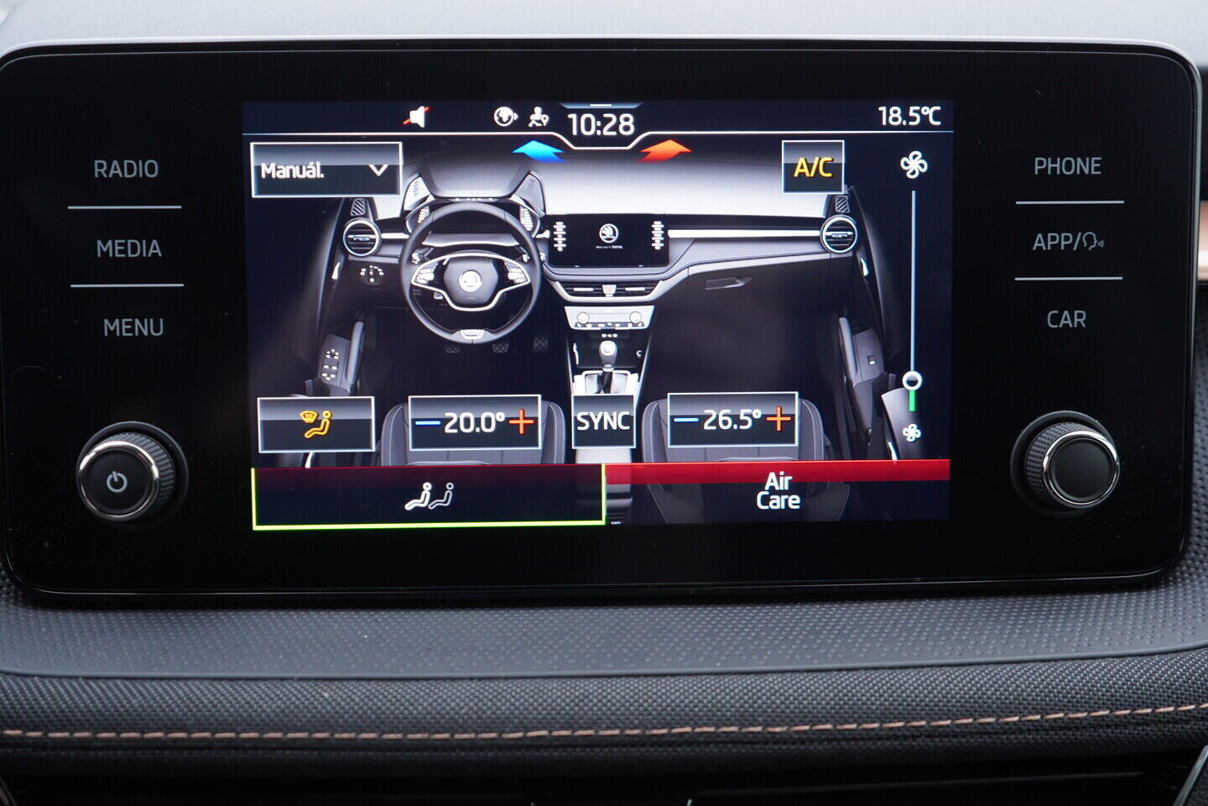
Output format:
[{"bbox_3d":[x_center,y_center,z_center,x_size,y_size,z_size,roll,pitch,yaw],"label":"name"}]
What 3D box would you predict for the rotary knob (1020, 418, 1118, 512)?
[{"bbox_3d":[0.116,0.016,0.300,0.021,0.021,0.011,-1,4,-2],"label":"rotary knob"}]

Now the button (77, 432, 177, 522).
[{"bbox_3d":[-0.116,0.018,0.292,0.021,0.021,0.011,-1,4,-2],"label":"button"}]

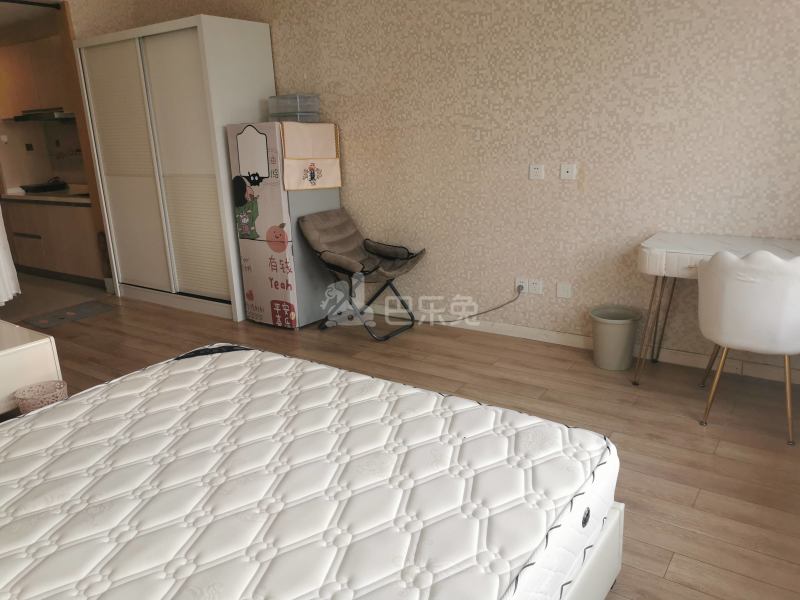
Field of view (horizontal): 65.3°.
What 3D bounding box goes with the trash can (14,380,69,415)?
[{"bbox_3d":[-1.618,0.524,2.860,0.210,0.243,0.210,-2,16,1],"label":"trash can"}]

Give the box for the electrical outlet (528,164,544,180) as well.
[{"bbox_3d":[0.784,-0.731,3.578,0.086,0.086,0.010,8,19,34],"label":"electrical outlet"}]

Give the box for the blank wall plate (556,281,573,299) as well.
[{"bbox_3d":[0.966,-0.062,3.661,0.086,0.086,0.010,8,19,34],"label":"blank wall plate"}]

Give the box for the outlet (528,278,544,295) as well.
[{"bbox_3d":[0.824,-0.076,3.759,0.086,0.086,0.010,8,19,34],"label":"outlet"}]

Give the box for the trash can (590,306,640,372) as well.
[{"bbox_3d":[1.177,0.212,3.420,0.259,0.292,0.259,-2,16,1],"label":"trash can"}]

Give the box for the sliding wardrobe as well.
[{"bbox_3d":[-1.659,-0.989,4.870,1.487,2.037,0.603,8,19,34],"label":"sliding wardrobe"}]

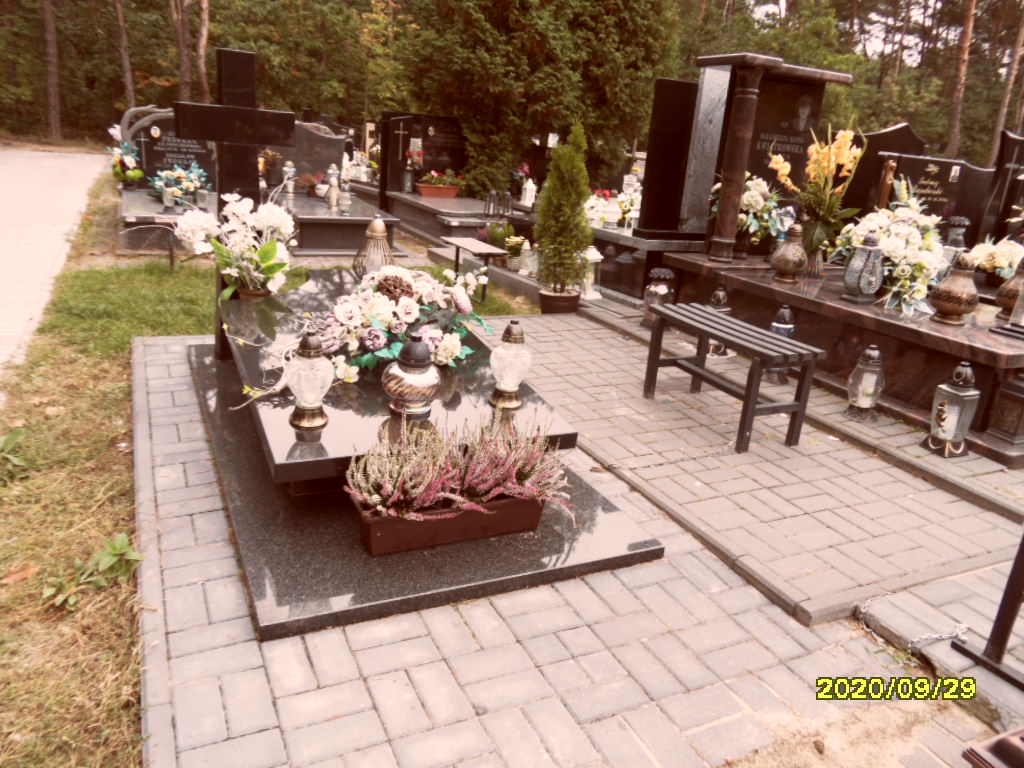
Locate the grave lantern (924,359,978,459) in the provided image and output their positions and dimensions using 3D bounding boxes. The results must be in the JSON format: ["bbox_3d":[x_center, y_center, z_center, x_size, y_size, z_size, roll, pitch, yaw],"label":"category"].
[{"bbox_3d":[1.975,0.119,3.190,0.160,0.400,0.160,-4,19,-27],"label":"grave lantern"}]

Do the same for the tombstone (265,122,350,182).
[{"bbox_3d":[-2.618,-2.934,9.000,0.980,0.750,0.120,-2,19,-23],"label":"tombstone"}]

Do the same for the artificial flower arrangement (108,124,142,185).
[{"bbox_3d":[-3.930,-2.322,7.229,0.380,0.620,0.350,-3,21,-27],"label":"artificial flower arrangement"}]

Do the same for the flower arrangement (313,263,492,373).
[{"bbox_3d":[-0.446,-0.262,2.839,0.660,0.340,0.480,-4,19,-27],"label":"flower arrangement"}]

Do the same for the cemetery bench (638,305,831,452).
[{"bbox_3d":[1.016,-0.051,3.425,0.340,0.465,0.950,-4,20,-25],"label":"cemetery bench"}]

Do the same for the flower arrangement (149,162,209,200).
[{"bbox_3d":[-3.539,-2.134,7.554,0.600,0.380,0.340,-4,20,-25],"label":"flower arrangement"}]

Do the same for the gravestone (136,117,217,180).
[{"bbox_3d":[-3.558,-2.488,7.597,0.800,0.750,0.120,-3,21,-27],"label":"gravestone"}]

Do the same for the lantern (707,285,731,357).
[{"bbox_3d":[1.315,-0.396,4.500,0.160,0.400,0.160,-4,19,-27],"label":"lantern"}]

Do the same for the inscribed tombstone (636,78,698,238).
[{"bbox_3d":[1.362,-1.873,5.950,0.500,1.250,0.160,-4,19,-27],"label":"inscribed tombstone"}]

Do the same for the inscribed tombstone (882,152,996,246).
[{"bbox_3d":[3.451,-1.496,5.934,1.400,0.710,0.110,-4,20,-25],"label":"inscribed tombstone"}]

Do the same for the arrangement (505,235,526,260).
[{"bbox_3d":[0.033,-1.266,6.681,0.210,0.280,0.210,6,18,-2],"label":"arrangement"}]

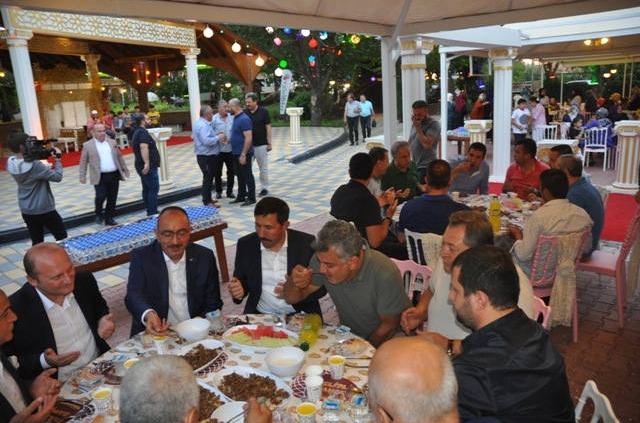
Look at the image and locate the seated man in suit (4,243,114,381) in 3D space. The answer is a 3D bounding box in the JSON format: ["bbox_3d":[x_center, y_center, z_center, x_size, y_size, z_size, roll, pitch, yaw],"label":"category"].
[{"bbox_3d":[-0.979,0.737,2.014,0.770,1.240,0.560,8,18,40],"label":"seated man in suit"}]

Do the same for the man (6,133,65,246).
[{"bbox_3d":[-3.169,-0.045,5.388,0.520,1.670,0.500,-13,16,-36],"label":"man"}]

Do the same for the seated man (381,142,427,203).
[{"bbox_3d":[0.842,0.001,4.462,0.540,1.277,0.750,-10,15,-23],"label":"seated man"}]

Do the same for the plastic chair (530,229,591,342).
[{"bbox_3d":[1.631,0.518,3.535,0.420,0.900,0.480,-7,14,-17],"label":"plastic chair"}]

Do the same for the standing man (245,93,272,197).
[{"bbox_3d":[-1.075,-1.167,8.516,0.520,1.810,0.340,6,16,36],"label":"standing man"}]

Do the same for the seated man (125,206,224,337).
[{"bbox_3d":[-0.614,0.626,2.301,0.550,1.280,0.770,-7,14,-15],"label":"seated man"}]

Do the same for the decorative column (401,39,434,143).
[{"bbox_3d":[1.332,-1.145,6.722,0.430,2.440,0.430,7,17,39],"label":"decorative column"}]

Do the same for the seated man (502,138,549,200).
[{"bbox_3d":[2.158,-0.148,5.187,0.560,1.280,0.720,7,17,37],"label":"seated man"}]

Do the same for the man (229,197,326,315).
[{"bbox_3d":[-0.193,0.573,2.527,0.560,1.250,0.700,-3,13,2],"label":"man"}]

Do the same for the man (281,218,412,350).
[{"bbox_3d":[0.188,0.636,2.191,0.580,1.220,0.800,9,18,41],"label":"man"}]

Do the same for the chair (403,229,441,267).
[{"bbox_3d":[0.903,0.518,3.619,0.420,0.900,0.480,3,15,23],"label":"chair"}]

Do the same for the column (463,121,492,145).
[{"bbox_3d":[2.959,-1.122,8.947,0.460,1.100,0.460,7,17,37],"label":"column"}]

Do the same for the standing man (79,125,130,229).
[{"bbox_3d":[-3.634,-0.604,7.984,0.700,1.700,0.440,-13,17,-36],"label":"standing man"}]

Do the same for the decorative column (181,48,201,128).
[{"bbox_3d":[-4.171,-3.899,15.959,0.500,2.920,0.500,2,15,23],"label":"decorative column"}]

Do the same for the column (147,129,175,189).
[{"bbox_3d":[-3.036,-1.027,9.241,0.360,1.130,0.360,6,16,36],"label":"column"}]

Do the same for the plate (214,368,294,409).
[{"bbox_3d":[-0.257,0.659,1.795,0.370,0.060,0.197,8,17,41],"label":"plate"}]

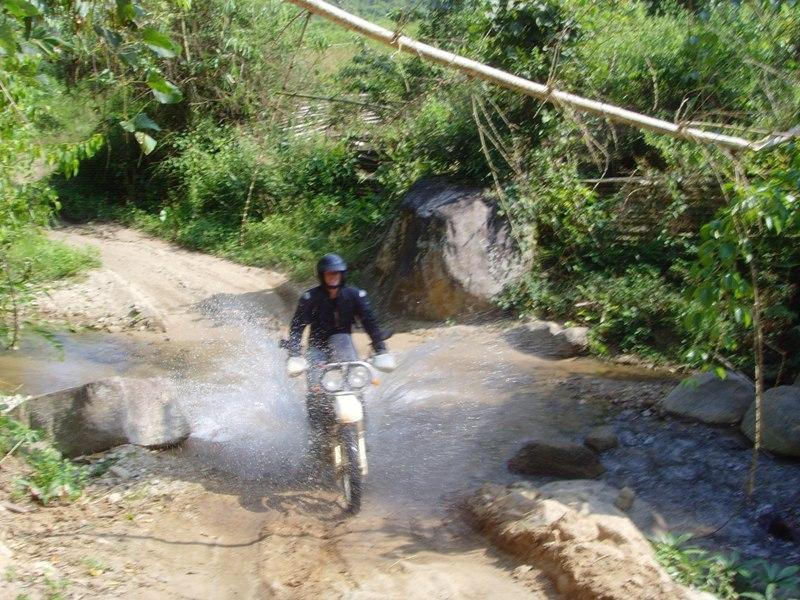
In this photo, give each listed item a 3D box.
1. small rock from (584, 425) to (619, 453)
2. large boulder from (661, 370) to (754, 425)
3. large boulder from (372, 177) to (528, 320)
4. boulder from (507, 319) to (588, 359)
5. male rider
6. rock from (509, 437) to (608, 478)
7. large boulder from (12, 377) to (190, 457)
[{"bbox_3d":[1.700,1.193,7.681,0.270,0.220,0.250,0,9,0],"label":"small rock"},{"bbox_3d":[3.030,0.902,8.749,0.900,0.500,0.680,4,10,25],"label":"large boulder"},{"bbox_3d":[0.770,-0.817,13.438,2.050,2.070,1.700,2,9,15],"label":"large boulder"},{"bbox_3d":[1.870,0.488,11.619,1.000,0.420,0.700,5,10,28],"label":"boulder"},{"bbox_3d":[-0.470,0.312,6.884,0.750,1.330,0.780,-2,9,-10],"label":"male rider"},{"bbox_3d":[1.260,1.264,7.237,0.740,0.260,0.450,2,9,12],"label":"rock"},{"bbox_3d":[-2.500,0.958,7.695,1.400,0.560,0.700,-2,9,-12],"label":"large boulder"}]

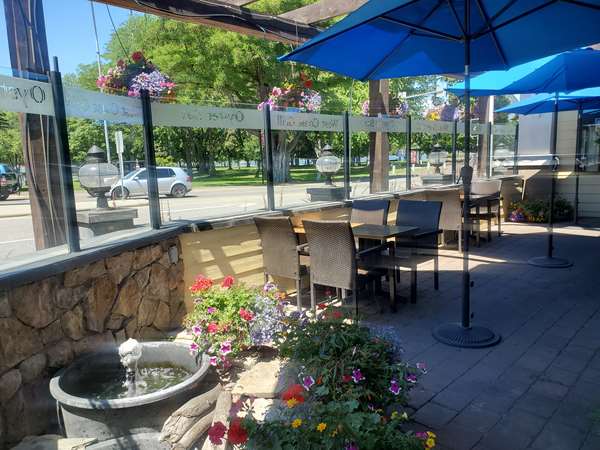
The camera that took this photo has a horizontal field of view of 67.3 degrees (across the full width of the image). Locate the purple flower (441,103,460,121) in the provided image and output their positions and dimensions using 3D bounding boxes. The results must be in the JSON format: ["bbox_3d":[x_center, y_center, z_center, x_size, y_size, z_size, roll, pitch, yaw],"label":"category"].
[{"bbox_3d":[2.851,-2.131,8.537,0.340,0.340,0.360,6,12,44],"label":"purple flower"}]

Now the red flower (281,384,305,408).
[{"bbox_3d":[-0.039,0.835,2.200,0.112,0.105,0.095,-2,8,-2],"label":"red flower"}]

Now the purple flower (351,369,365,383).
[{"bbox_3d":[0.301,0.792,2.380,0.068,0.072,0.050,-1,9,7],"label":"purple flower"}]

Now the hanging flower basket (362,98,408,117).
[{"bbox_3d":[1.332,-1.854,7.022,0.660,0.420,0.680,6,12,44],"label":"hanging flower basket"}]

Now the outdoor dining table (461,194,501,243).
[{"bbox_3d":[2.750,-0.087,7.393,0.660,0.740,0.660,6,12,44],"label":"outdoor dining table"}]

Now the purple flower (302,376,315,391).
[{"bbox_3d":[0.041,0.806,2.300,0.060,0.070,0.050,-2,8,0],"label":"purple flower"}]

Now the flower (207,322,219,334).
[{"bbox_3d":[-0.547,0.640,2.800,0.075,0.072,0.065,-4,9,-12],"label":"flower"}]

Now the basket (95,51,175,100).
[{"bbox_3d":[-1.515,-1.385,4.176,0.660,0.480,0.660,6,12,44],"label":"basket"}]

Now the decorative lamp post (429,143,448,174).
[{"bbox_3d":[2.970,-1.425,9.734,0.440,0.690,0.440,6,12,44],"label":"decorative lamp post"}]

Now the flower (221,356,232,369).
[{"bbox_3d":[-0.388,0.726,2.380,0.060,0.060,0.045,-4,8,-10],"label":"flower"}]

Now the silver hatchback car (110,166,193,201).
[{"bbox_3d":[-7.250,-2.058,21.424,4.220,1.490,1.790,-5,9,-17],"label":"silver hatchback car"}]

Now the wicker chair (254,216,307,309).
[{"bbox_3d":[-0.048,0.331,4.592,0.560,0.930,0.630,6,12,44],"label":"wicker chair"}]

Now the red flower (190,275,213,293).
[{"bbox_3d":[-0.659,0.386,3.000,0.140,0.115,0.110,-4,9,-13],"label":"red flower"}]

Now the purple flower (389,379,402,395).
[{"bbox_3d":[0.502,0.850,2.380,0.066,0.075,0.050,0,9,12],"label":"purple flower"}]

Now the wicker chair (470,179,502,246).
[{"bbox_3d":[3.076,-0.259,7.774,0.560,0.940,0.640,6,12,45],"label":"wicker chair"}]

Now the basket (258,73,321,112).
[{"bbox_3d":[-0.134,-1.611,5.481,0.660,0.520,0.700,-2,8,0],"label":"basket"}]

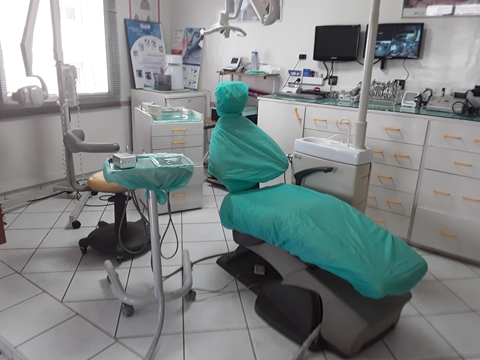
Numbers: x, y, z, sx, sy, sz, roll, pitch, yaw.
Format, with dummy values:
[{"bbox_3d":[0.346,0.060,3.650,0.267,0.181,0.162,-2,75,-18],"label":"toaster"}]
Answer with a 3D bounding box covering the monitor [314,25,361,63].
[{"bbox_3d":[0.897,-1.252,3.448,0.433,0.306,0.060,16,22,36],"label":"monitor"}]

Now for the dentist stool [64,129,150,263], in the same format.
[{"bbox_3d":[-0.883,0.085,2.635,0.645,0.806,0.600,-1,18,-10],"label":"dentist stool"}]

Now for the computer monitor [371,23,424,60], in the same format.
[{"bbox_3d":[1.294,-1.161,3.152,0.458,0.274,0.050,16,22,36],"label":"computer monitor"}]

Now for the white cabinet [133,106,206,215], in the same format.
[{"bbox_3d":[-0.664,-0.207,3.488,0.448,0.864,0.587,-7,20,-28],"label":"white cabinet"}]

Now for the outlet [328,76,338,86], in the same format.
[{"bbox_3d":[0.902,-0.950,3.594,0.090,0.081,0.030,16,22,36],"label":"outlet"}]

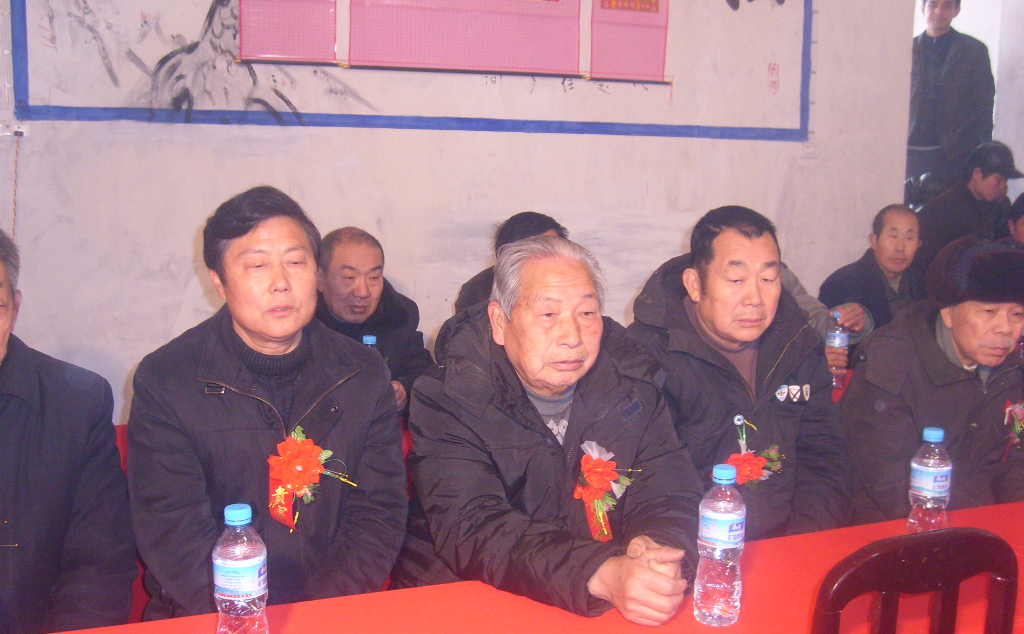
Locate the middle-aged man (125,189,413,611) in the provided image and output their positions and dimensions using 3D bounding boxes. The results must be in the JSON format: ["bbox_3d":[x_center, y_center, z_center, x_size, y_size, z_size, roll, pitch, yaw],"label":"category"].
[{"bbox_3d":[-0.340,0.477,1.575,0.490,1.320,0.720,-2,7,-19],"label":"middle-aged man"}]

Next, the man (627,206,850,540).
[{"bbox_3d":[0.471,0.458,1.824,0.490,1.300,0.720,-2,7,-20],"label":"man"}]

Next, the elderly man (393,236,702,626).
[{"bbox_3d":[0.065,0.487,1.748,0.490,1.260,0.720,-3,7,-28],"label":"elderly man"}]

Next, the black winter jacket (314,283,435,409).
[{"bbox_3d":[-0.401,0.252,2.519,0.490,0.670,0.400,-3,7,-22],"label":"black winter jacket"}]

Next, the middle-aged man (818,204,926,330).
[{"bbox_3d":[1.226,0.300,3.238,0.500,1.290,0.720,-1,7,-10],"label":"middle-aged man"}]

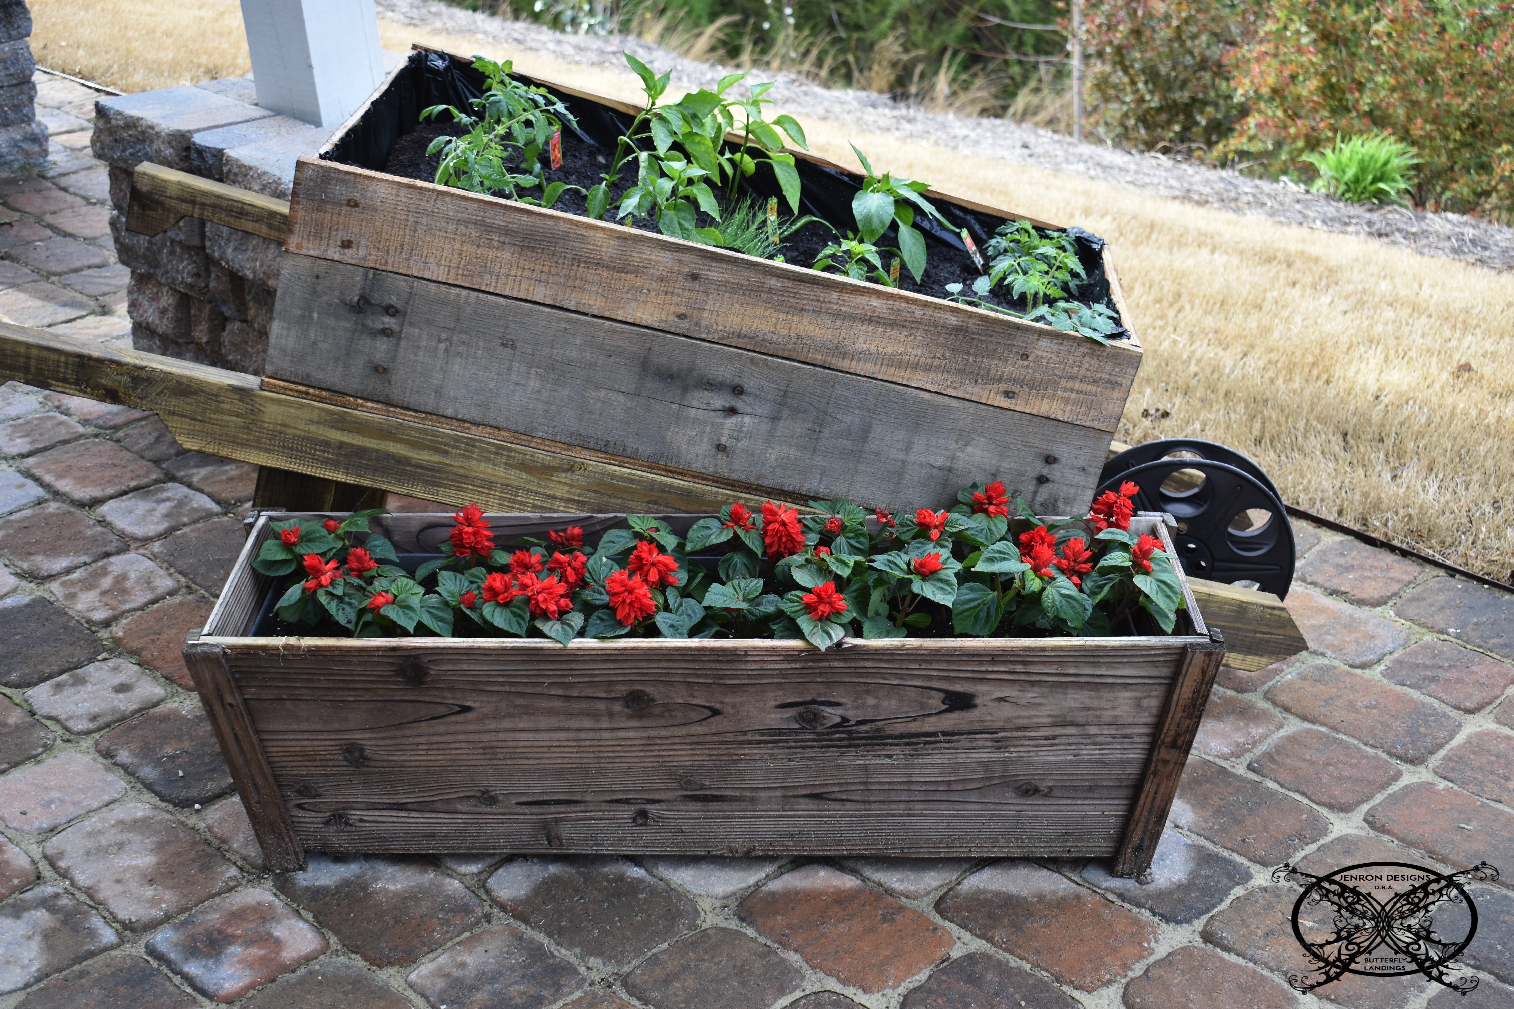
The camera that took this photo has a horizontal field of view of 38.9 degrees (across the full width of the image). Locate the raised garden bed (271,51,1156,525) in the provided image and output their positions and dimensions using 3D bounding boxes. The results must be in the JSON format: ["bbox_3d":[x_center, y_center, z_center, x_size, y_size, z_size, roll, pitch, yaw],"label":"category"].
[{"bbox_3d":[-0.049,-0.254,2.618,0.945,0.278,0.555,13,24,-3],"label":"raised garden bed"}]

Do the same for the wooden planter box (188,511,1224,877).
[{"bbox_3d":[-0.051,0.196,2.300,1.020,0.268,0.303,0,25,0],"label":"wooden planter box"}]

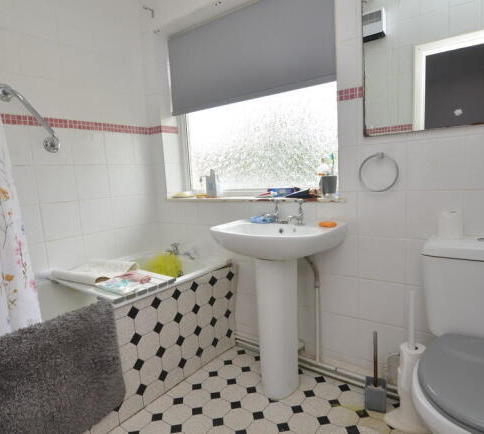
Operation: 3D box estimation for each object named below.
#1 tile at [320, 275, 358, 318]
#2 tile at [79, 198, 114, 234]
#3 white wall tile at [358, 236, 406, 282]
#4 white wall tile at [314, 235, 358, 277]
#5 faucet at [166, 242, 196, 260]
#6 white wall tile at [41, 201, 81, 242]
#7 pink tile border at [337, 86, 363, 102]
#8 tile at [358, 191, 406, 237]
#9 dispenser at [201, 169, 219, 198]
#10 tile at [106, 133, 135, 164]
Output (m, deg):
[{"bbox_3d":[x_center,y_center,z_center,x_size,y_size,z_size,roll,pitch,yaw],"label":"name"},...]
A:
[{"bbox_3d":[0.471,0.382,1.615,0.200,0.200,0.010,2,9,36],"label":"tile"},{"bbox_3d":[-0.875,-0.004,1.968,0.010,0.200,0.200,2,9,36],"label":"tile"},{"bbox_3d":[0.623,0.186,1.469,0.200,0.200,0.010,2,9,36],"label":"white wall tile"},{"bbox_3d":[0.452,0.177,1.567,0.199,0.199,0.010,2,9,36],"label":"white wall tile"},{"bbox_3d":[-0.377,0.216,2.050,0.180,0.095,0.115,2,9,36],"label":"faucet"},{"bbox_3d":[-0.996,0.021,1.814,0.010,0.200,0.200,2,9,36],"label":"white wall tile"},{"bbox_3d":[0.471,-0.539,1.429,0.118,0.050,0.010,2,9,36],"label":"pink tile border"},{"bbox_3d":[0.613,-0.014,1.444,0.200,0.200,0.010,2,9,36],"label":"tile"},{"bbox_3d":[-0.210,-0.215,2.100,0.105,0.177,0.068,-3,7,0],"label":"dispenser"},{"bbox_3d":[-0.768,-0.434,2.069,0.010,0.197,0.200,2,9,36],"label":"tile"}]

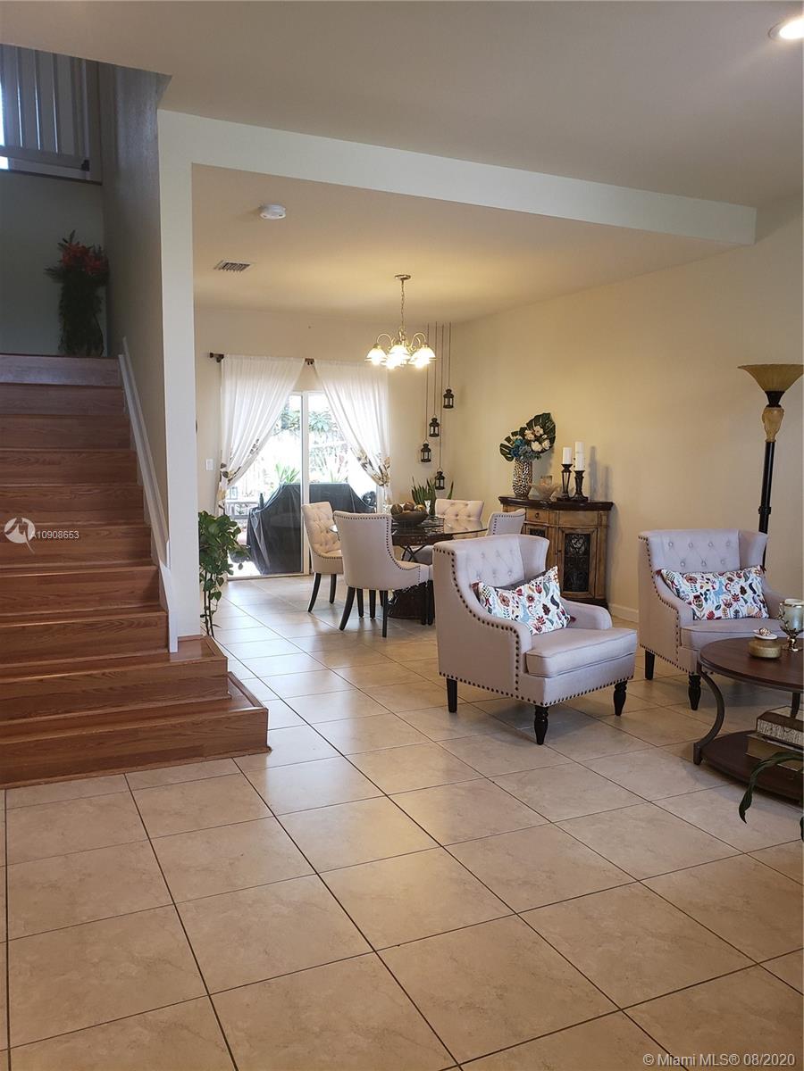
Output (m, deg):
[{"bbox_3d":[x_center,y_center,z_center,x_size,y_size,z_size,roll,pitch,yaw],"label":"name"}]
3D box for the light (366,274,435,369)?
[{"bbox_3d":[0.007,-1.806,6.763,0.580,0.712,0.580,1,6,0],"label":"light"}]

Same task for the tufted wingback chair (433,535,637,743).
[{"bbox_3d":[0.698,0.490,4.241,0.750,0.905,0.775,-4,8,-41],"label":"tufted wingback chair"}]

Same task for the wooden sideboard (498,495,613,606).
[{"bbox_3d":[1.298,0.151,7.461,0.430,0.965,1.440,-2,6,-25],"label":"wooden sideboard"}]

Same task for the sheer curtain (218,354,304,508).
[{"bbox_3d":[-1.480,-0.875,8.586,0.924,2.033,0.130,-2,6,-25],"label":"sheer curtain"}]

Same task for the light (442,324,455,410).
[{"bbox_3d":[0.535,-1.946,9.271,0.120,0.971,0.120,-2,6,-25],"label":"light"}]

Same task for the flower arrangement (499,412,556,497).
[{"bbox_3d":[1.185,-0.758,7.683,0.310,0.803,0.430,-2,6,-26],"label":"flower arrangement"}]

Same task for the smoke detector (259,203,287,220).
[{"bbox_3d":[-0.782,-1.958,4.878,0.150,0.050,0.150,-2,6,-26],"label":"smoke detector"}]

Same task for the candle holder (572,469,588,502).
[{"bbox_3d":[1.563,-0.434,7.014,0.115,0.254,0.115,-2,6,-26],"label":"candle holder"}]

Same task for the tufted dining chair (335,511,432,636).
[{"bbox_3d":[-0.167,0.270,6.333,0.540,0.925,0.630,4,7,34],"label":"tufted dining chair"}]

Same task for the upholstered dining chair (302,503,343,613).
[{"bbox_3d":[-0.485,0.186,6.987,0.600,0.925,0.520,3,6,21],"label":"upholstered dining chair"}]

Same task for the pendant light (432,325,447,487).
[{"bbox_3d":[0.457,-1.462,9.279,0.115,1.884,0.115,-2,6,-26],"label":"pendant light"}]

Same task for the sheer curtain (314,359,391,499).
[{"bbox_3d":[-0.538,-0.904,9.033,0.917,2.016,0.130,-2,6,-25],"label":"sheer curtain"}]

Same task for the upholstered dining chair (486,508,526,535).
[{"bbox_3d":[0.599,0.258,6.492,0.630,0.930,0.540,4,7,34],"label":"upholstered dining chair"}]

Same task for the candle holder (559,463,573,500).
[{"bbox_3d":[1.468,-0.479,7.214,0.105,0.336,0.105,-2,6,-25],"label":"candle holder"}]

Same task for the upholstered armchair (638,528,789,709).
[{"bbox_3d":[1.890,0.460,4.687,0.750,0.905,0.775,0,6,-8],"label":"upholstered armchair"}]

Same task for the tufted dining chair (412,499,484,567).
[{"bbox_3d":[0.396,0.153,7.520,0.540,0.930,0.630,4,7,30],"label":"tufted dining chair"}]

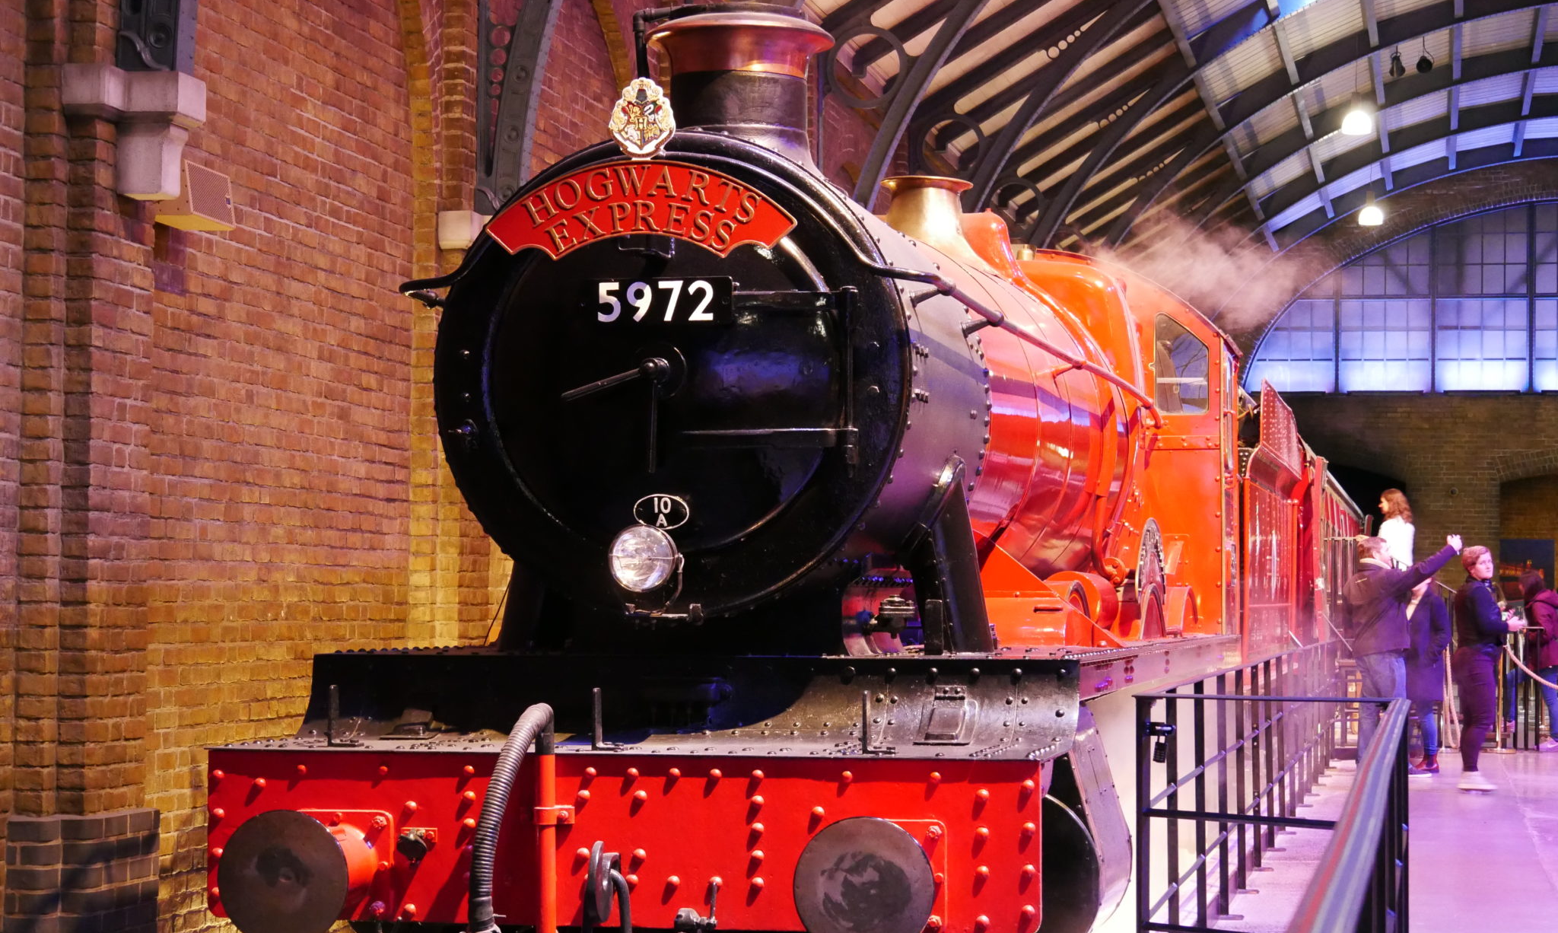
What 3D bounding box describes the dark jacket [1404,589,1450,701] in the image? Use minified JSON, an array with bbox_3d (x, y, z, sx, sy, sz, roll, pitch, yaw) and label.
[{"bbox_3d":[4.880,1.369,23.500,0.320,0.930,0.500,3,-4,-41],"label":"dark jacket"}]

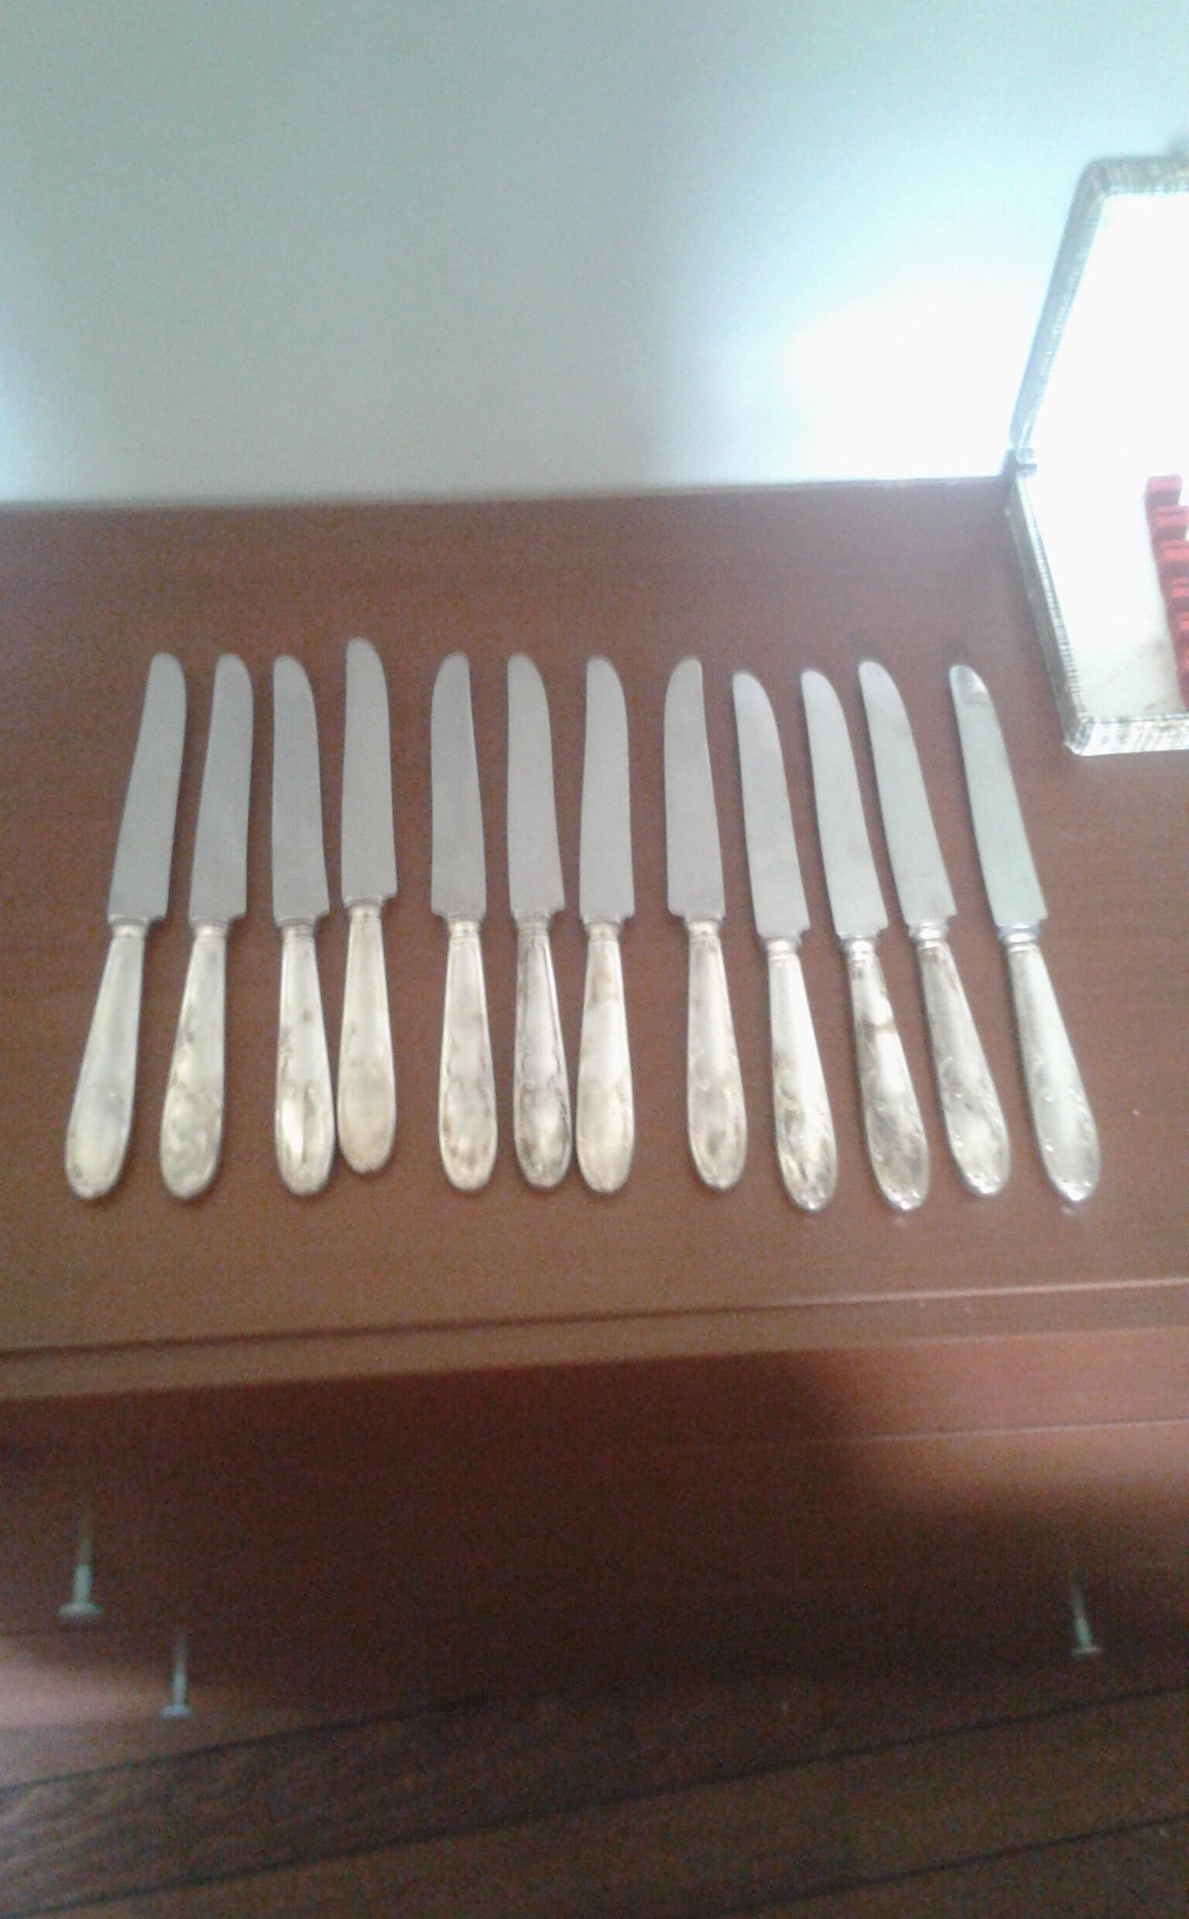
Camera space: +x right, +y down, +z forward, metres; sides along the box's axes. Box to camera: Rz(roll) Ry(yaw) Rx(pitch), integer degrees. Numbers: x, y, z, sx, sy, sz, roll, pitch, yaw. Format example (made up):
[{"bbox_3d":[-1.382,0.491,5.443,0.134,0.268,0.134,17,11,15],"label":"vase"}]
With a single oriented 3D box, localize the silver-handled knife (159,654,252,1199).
[{"bbox_3d":[-0.142,-0.023,0.622,0.021,0.013,0.243,0,58,-2],"label":"silver-handled knife"}]

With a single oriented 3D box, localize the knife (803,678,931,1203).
[{"bbox_3d":[0.101,-0.018,0.628,0.021,0.013,0.243,-2,58,-3],"label":"knife"}]

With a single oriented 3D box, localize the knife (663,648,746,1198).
[{"bbox_3d":[0.039,-0.024,0.630,0.021,0.013,0.243,-1,58,-3],"label":"knife"}]

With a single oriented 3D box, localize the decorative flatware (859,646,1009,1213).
[{"bbox_3d":[0.127,-0.022,0.632,0.021,0.013,0.243,-3,59,-4],"label":"decorative flatware"}]

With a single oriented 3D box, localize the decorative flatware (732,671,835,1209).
[{"bbox_3d":[0.071,-0.017,0.627,0.021,0.013,0.243,-1,58,-3],"label":"decorative flatware"}]

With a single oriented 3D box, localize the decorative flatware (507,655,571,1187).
[{"bbox_3d":[-0.022,-0.025,0.628,0.021,0.013,0.243,-1,58,-3],"label":"decorative flatware"}]

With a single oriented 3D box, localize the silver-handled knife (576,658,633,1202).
[{"bbox_3d":[0.005,-0.024,0.628,0.021,0.013,0.243,1,58,-1],"label":"silver-handled knife"}]

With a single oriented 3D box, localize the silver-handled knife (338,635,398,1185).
[{"bbox_3d":[-0.086,-0.031,0.629,0.021,0.013,0.243,-2,59,-4],"label":"silver-handled knife"}]

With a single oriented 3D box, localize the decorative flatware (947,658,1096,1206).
[{"bbox_3d":[0.162,-0.020,0.632,0.021,0.013,0.243,-1,58,-3],"label":"decorative flatware"}]

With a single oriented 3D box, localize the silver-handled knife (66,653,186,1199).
[{"bbox_3d":[-0.171,-0.023,0.621,0.021,0.013,0.243,1,58,-2],"label":"silver-handled knife"}]

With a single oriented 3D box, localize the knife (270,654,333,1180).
[{"bbox_3d":[-0.111,-0.023,0.623,0.021,0.013,0.243,-4,59,-5],"label":"knife"}]

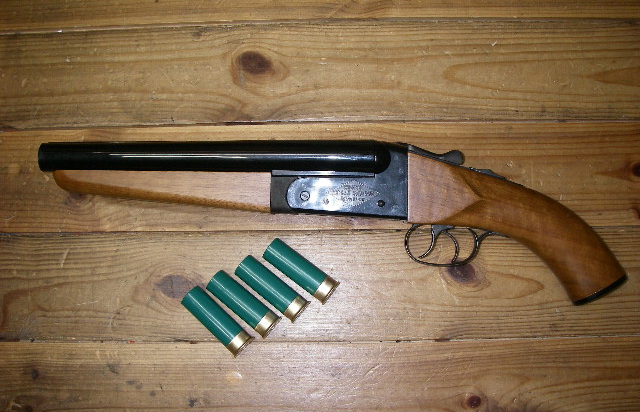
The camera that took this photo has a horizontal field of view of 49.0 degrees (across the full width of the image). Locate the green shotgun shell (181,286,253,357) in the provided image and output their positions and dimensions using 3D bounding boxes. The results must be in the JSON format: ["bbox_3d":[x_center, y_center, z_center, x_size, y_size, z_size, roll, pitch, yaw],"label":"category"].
[{"bbox_3d":[-0.086,0.095,0.585,0.067,0.022,0.022,42,86,6],"label":"green shotgun shell"}]

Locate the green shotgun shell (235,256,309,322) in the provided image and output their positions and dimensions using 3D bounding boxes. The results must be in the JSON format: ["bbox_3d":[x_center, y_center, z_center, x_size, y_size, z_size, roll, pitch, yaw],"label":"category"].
[{"bbox_3d":[-0.041,0.068,0.587,0.066,0.022,0.022,38,86,6],"label":"green shotgun shell"}]

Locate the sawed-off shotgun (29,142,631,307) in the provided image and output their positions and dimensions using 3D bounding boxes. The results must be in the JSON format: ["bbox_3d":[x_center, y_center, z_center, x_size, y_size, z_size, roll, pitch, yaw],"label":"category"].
[{"bbox_3d":[0.007,0.014,0.592,0.492,0.055,0.136,0,84,2],"label":"sawed-off shotgun"}]

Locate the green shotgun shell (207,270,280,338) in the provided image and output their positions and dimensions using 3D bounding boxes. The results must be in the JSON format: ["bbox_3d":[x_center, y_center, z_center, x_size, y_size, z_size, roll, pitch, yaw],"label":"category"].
[{"bbox_3d":[-0.065,0.081,0.586,0.066,0.022,0.022,38,86,6],"label":"green shotgun shell"}]

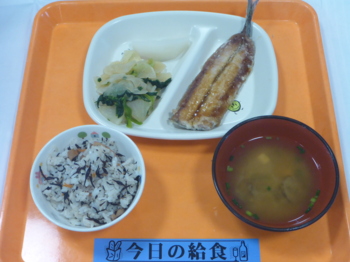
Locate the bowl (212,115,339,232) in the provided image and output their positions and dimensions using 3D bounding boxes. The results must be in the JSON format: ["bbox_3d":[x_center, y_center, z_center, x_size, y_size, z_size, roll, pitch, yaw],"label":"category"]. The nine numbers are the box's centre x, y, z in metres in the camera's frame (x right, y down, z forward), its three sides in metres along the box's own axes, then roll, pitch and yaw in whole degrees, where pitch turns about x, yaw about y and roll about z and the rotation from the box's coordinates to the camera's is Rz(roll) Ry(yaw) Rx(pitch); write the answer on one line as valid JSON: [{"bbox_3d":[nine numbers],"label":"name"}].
[{"bbox_3d":[0.091,0.051,0.495,0.114,0.066,0.114,0,62,0],"label":"bowl"}]

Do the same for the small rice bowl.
[{"bbox_3d":[-0.080,0.054,0.500,0.106,0.054,0.106,0,62,0],"label":"small rice bowl"}]

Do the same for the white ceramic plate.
[{"bbox_3d":[0.006,-0.060,0.577,0.213,0.024,0.170,3,62,1],"label":"white ceramic plate"}]

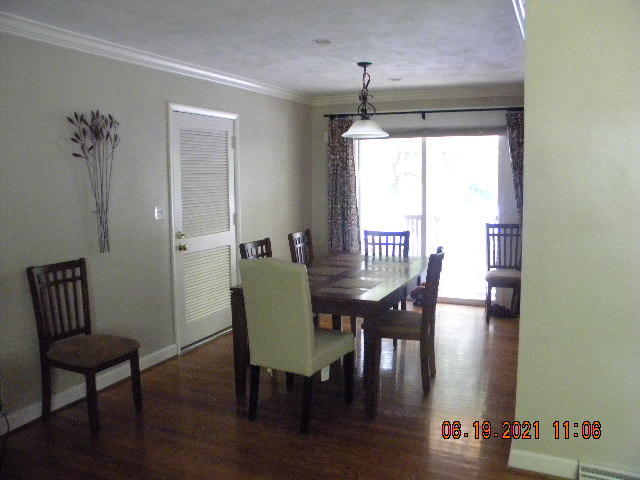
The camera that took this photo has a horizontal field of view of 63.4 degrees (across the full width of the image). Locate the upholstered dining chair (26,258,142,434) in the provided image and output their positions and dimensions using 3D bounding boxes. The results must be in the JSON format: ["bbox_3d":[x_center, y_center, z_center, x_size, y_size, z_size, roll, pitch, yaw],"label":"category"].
[{"bbox_3d":[-1.421,0.635,3.197,0.540,0.960,0.430,2,8,25],"label":"upholstered dining chair"}]

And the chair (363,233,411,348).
[{"bbox_3d":[0.548,0.433,4.807,0.440,0.970,0.550,2,8,25],"label":"chair"}]

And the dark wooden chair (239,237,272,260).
[{"bbox_3d":[-0.277,0.509,4.167,0.540,0.975,0.450,4,9,30],"label":"dark wooden chair"}]

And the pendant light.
[{"bbox_3d":[0.393,-1.217,4.518,0.430,0.620,0.430,-1,7,0],"label":"pendant light"}]

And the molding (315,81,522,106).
[{"bbox_3d":[1.077,-1.624,5.790,2.650,0.130,0.100,3,8,25],"label":"molding"}]

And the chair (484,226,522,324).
[{"bbox_3d":[1.932,0.346,5.331,0.450,0.975,0.540,1,8,11],"label":"chair"}]

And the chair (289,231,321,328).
[{"bbox_3d":[0.053,0.426,4.785,0.540,0.975,0.450,4,9,29],"label":"chair"}]

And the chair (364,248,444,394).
[{"bbox_3d":[0.612,0.556,3.780,0.540,0.975,0.450,3,8,22],"label":"chair"}]

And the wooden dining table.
[{"bbox_3d":[0.233,0.630,4.101,1.040,0.765,1.670,2,8,25],"label":"wooden dining table"}]

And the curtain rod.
[{"bbox_3d":[1.164,-1.428,5.805,2.400,0.050,0.070,2,7,23],"label":"curtain rod"}]

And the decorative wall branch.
[{"bbox_3d":[-1.484,-0.398,3.511,0.060,0.970,0.440,2,8,25],"label":"decorative wall branch"}]

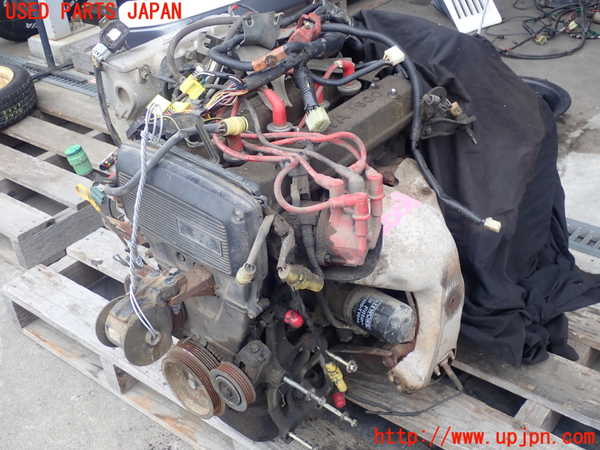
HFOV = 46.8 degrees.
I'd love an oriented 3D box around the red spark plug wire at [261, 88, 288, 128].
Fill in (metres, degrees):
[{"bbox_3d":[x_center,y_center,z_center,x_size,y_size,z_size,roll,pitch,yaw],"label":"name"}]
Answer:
[{"bbox_3d":[-0.043,-0.183,1.090,0.048,0.062,0.023,24,44,30],"label":"red spark plug wire"}]

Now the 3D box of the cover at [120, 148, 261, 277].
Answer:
[{"bbox_3d":[-0.153,-0.023,0.992,0.250,0.128,0.052,24,44,30],"label":"cover"}]

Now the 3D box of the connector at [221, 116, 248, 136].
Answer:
[{"bbox_3d":[-0.098,-0.148,1.040,0.040,0.028,0.028,-11,35,-16],"label":"connector"}]

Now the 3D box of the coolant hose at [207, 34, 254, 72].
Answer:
[{"bbox_3d":[-0.111,-0.295,1.172,0.089,0.056,0.044,24,44,30],"label":"coolant hose"}]

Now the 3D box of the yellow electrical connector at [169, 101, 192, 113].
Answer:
[{"bbox_3d":[-0.193,-0.191,1.120,0.036,0.018,0.024,-10,42,-11],"label":"yellow electrical connector"}]

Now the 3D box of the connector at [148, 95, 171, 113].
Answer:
[{"bbox_3d":[-0.227,-0.196,1.120,0.028,0.018,0.028,-38,55,-24],"label":"connector"}]

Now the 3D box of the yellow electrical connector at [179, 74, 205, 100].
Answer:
[{"bbox_3d":[-0.178,-0.226,1.140,0.034,0.020,0.030,32,60,30],"label":"yellow electrical connector"}]

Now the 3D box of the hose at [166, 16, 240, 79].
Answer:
[{"bbox_3d":[-0.171,-0.320,1.256,0.071,0.094,0.132,24,44,30],"label":"hose"}]

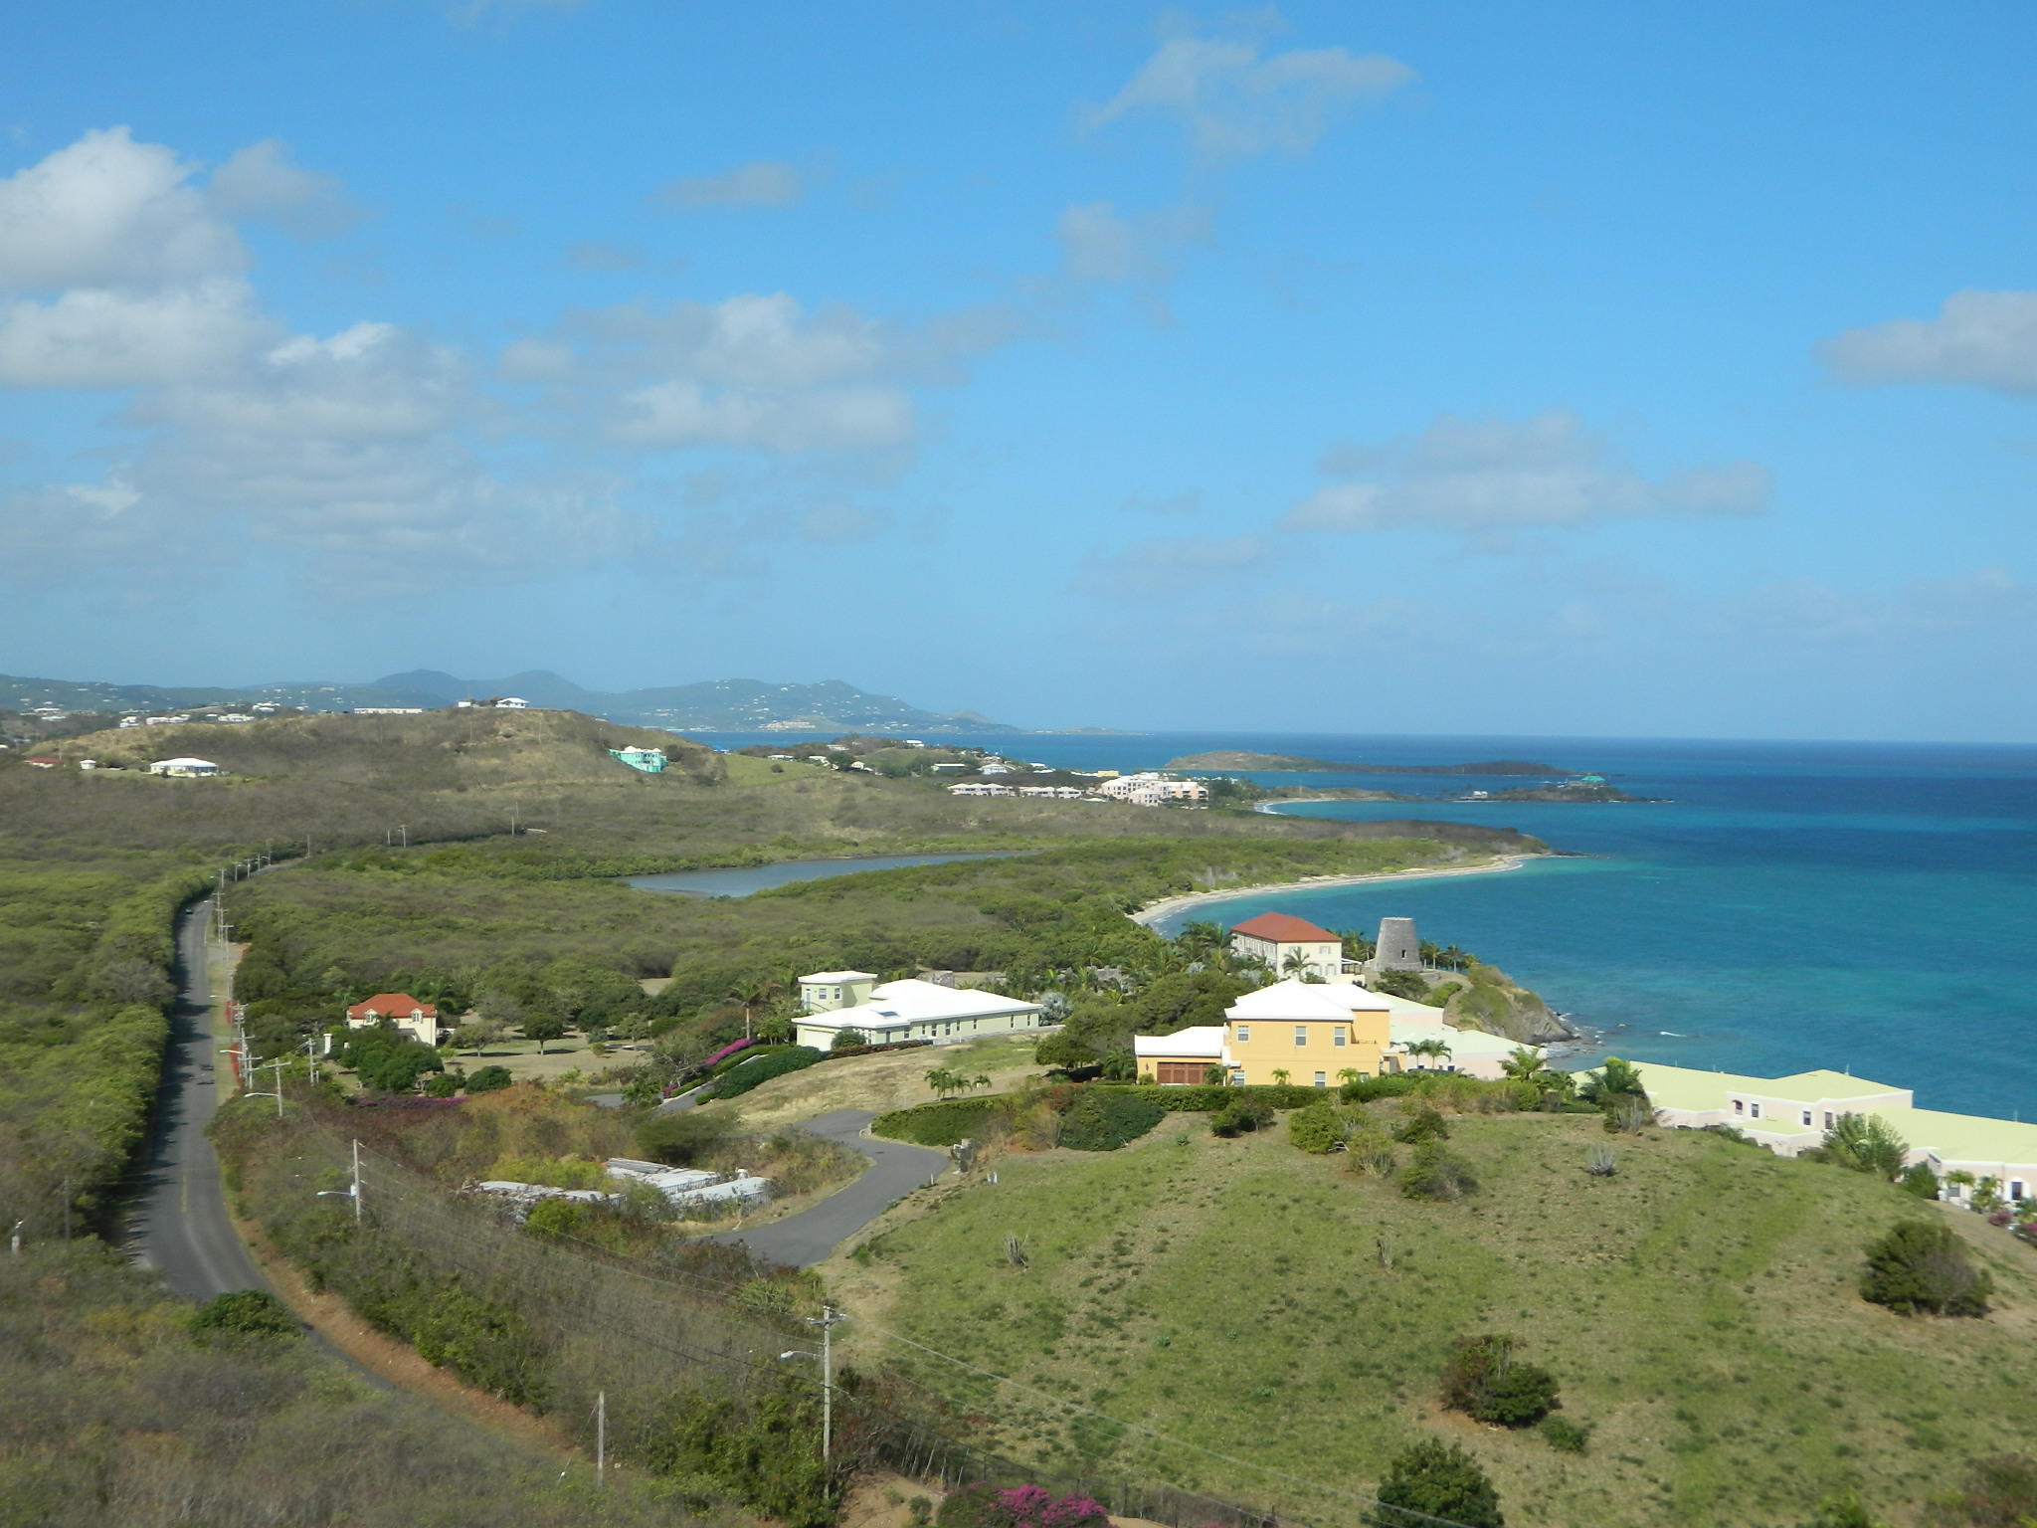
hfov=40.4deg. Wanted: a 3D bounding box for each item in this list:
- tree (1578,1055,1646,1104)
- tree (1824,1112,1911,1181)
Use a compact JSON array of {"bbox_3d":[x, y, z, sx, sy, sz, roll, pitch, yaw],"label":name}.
[{"bbox_3d":[43.570,23.420,203.000,5.000,4.000,4.800,1,1,0],"label":"tree"},{"bbox_3d":[58.940,26.510,192.000,5.800,4.600,5.400,1,1,0],"label":"tree"}]

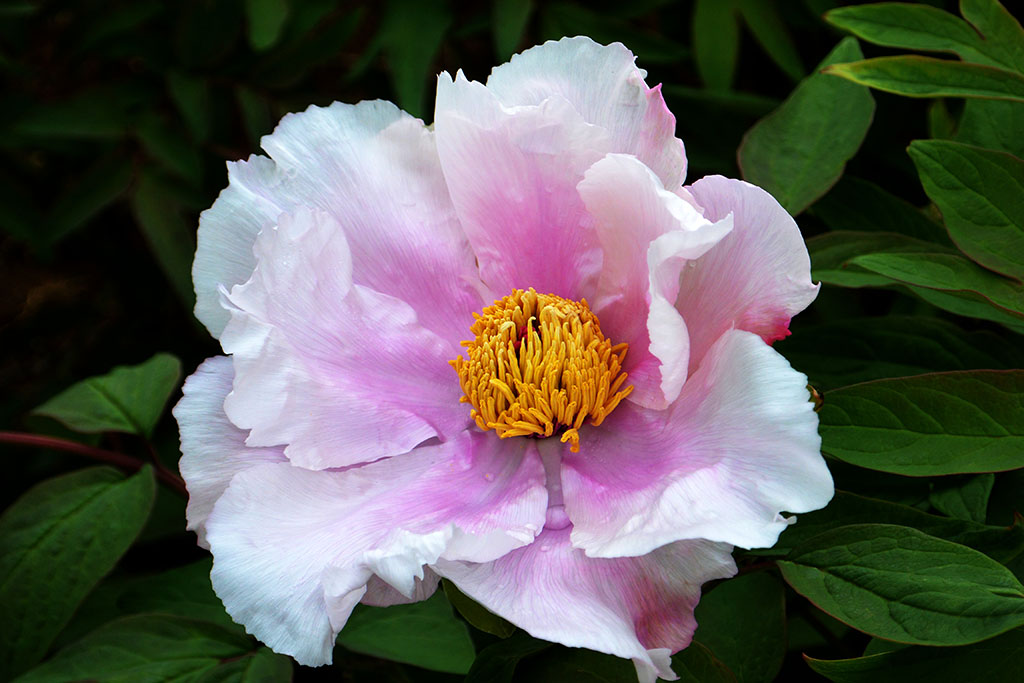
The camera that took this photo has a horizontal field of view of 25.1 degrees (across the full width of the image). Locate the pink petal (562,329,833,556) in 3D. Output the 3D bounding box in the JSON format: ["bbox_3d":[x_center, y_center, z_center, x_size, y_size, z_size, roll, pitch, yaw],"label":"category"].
[{"bbox_3d":[0.051,0.029,0.643,0.072,0.030,0.060,13,65,13],"label":"pink petal"}]

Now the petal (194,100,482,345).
[{"bbox_3d":[-0.048,-0.034,0.665,0.076,0.032,0.074,40,74,-10],"label":"petal"}]

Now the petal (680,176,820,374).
[{"bbox_3d":[0.067,-0.017,0.665,0.050,0.066,0.026,27,7,20],"label":"petal"}]

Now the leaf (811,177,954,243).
[{"bbox_3d":[0.120,-0.042,0.750,0.054,0.012,0.026,11,49,6],"label":"leaf"}]

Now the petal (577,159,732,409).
[{"bbox_3d":[0.040,-0.016,0.652,0.042,0.070,0.034,7,9,33],"label":"petal"}]

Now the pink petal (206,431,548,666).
[{"bbox_3d":[-0.038,0.058,0.635,0.090,0.034,0.058,-29,64,-16],"label":"pink petal"}]

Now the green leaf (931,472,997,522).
[{"bbox_3d":[0.140,0.047,0.720,0.023,0.008,0.028,24,57,17],"label":"green leaf"}]

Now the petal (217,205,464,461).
[{"bbox_3d":[-0.047,-0.001,0.650,0.074,0.032,0.070,-4,77,-22],"label":"petal"}]

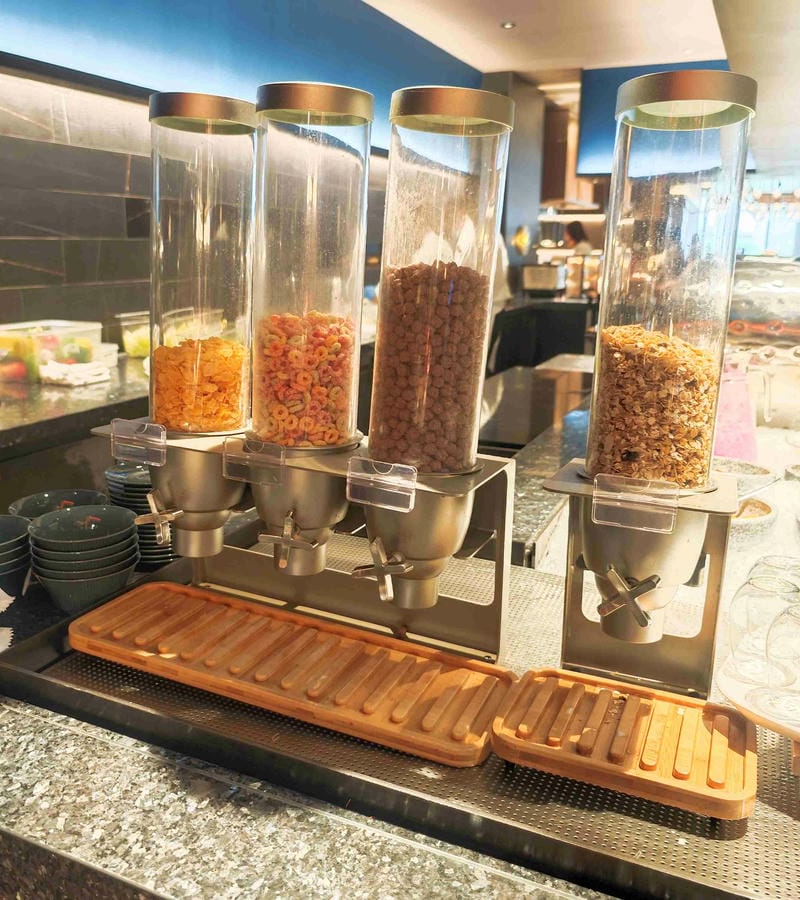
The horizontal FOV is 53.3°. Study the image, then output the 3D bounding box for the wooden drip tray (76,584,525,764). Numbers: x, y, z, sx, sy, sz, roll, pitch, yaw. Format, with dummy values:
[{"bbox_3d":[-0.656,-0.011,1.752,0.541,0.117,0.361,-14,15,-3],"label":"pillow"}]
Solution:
[{"bbox_3d":[-0.135,0.240,0.912,0.518,0.021,0.162,8,16,24],"label":"wooden drip tray"}]

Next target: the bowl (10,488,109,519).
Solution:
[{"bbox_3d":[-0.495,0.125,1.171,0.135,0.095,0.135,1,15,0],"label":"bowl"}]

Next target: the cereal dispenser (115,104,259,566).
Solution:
[{"bbox_3d":[-0.246,-0.126,0.945,0.135,0.536,0.159,9,16,23],"label":"cereal dispenser"}]

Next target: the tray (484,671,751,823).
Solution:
[{"bbox_3d":[0.223,0.282,0.790,0.239,0.021,0.162,8,16,22],"label":"tray"}]

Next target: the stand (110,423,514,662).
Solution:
[{"bbox_3d":[-0.127,0.116,0.941,0.482,0.246,0.147,8,16,24],"label":"stand"}]

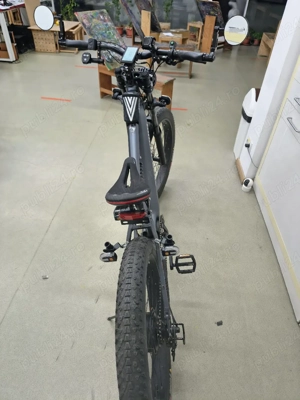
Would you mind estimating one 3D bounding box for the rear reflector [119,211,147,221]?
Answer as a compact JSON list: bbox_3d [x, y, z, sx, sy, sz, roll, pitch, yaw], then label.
[{"bbox_3d":[-0.061,0.055,0.965,0.093,0.031,0.025,-3,41,1],"label":"rear reflector"}]

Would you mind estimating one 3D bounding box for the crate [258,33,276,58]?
[{"bbox_3d":[2.352,-2.856,5.234,0.420,0.410,0.520,3,41,0],"label":"crate"}]

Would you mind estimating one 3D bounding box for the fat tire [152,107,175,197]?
[{"bbox_3d":[0.028,-0.280,1.897,0.103,0.737,0.737,13,42,16],"label":"fat tire"}]

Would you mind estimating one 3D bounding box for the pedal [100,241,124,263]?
[{"bbox_3d":[-0.141,0.194,1.045,0.090,0.075,0.055,1,41,-2],"label":"pedal"}]

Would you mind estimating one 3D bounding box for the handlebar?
[{"bbox_3d":[-0.076,-0.673,1.247,0.735,0.080,0.125,14,42,16],"label":"handlebar"}]

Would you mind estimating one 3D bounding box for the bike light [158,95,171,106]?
[{"bbox_3d":[0.077,-0.520,1.450,0.060,0.045,0.045,16,43,14],"label":"bike light"}]

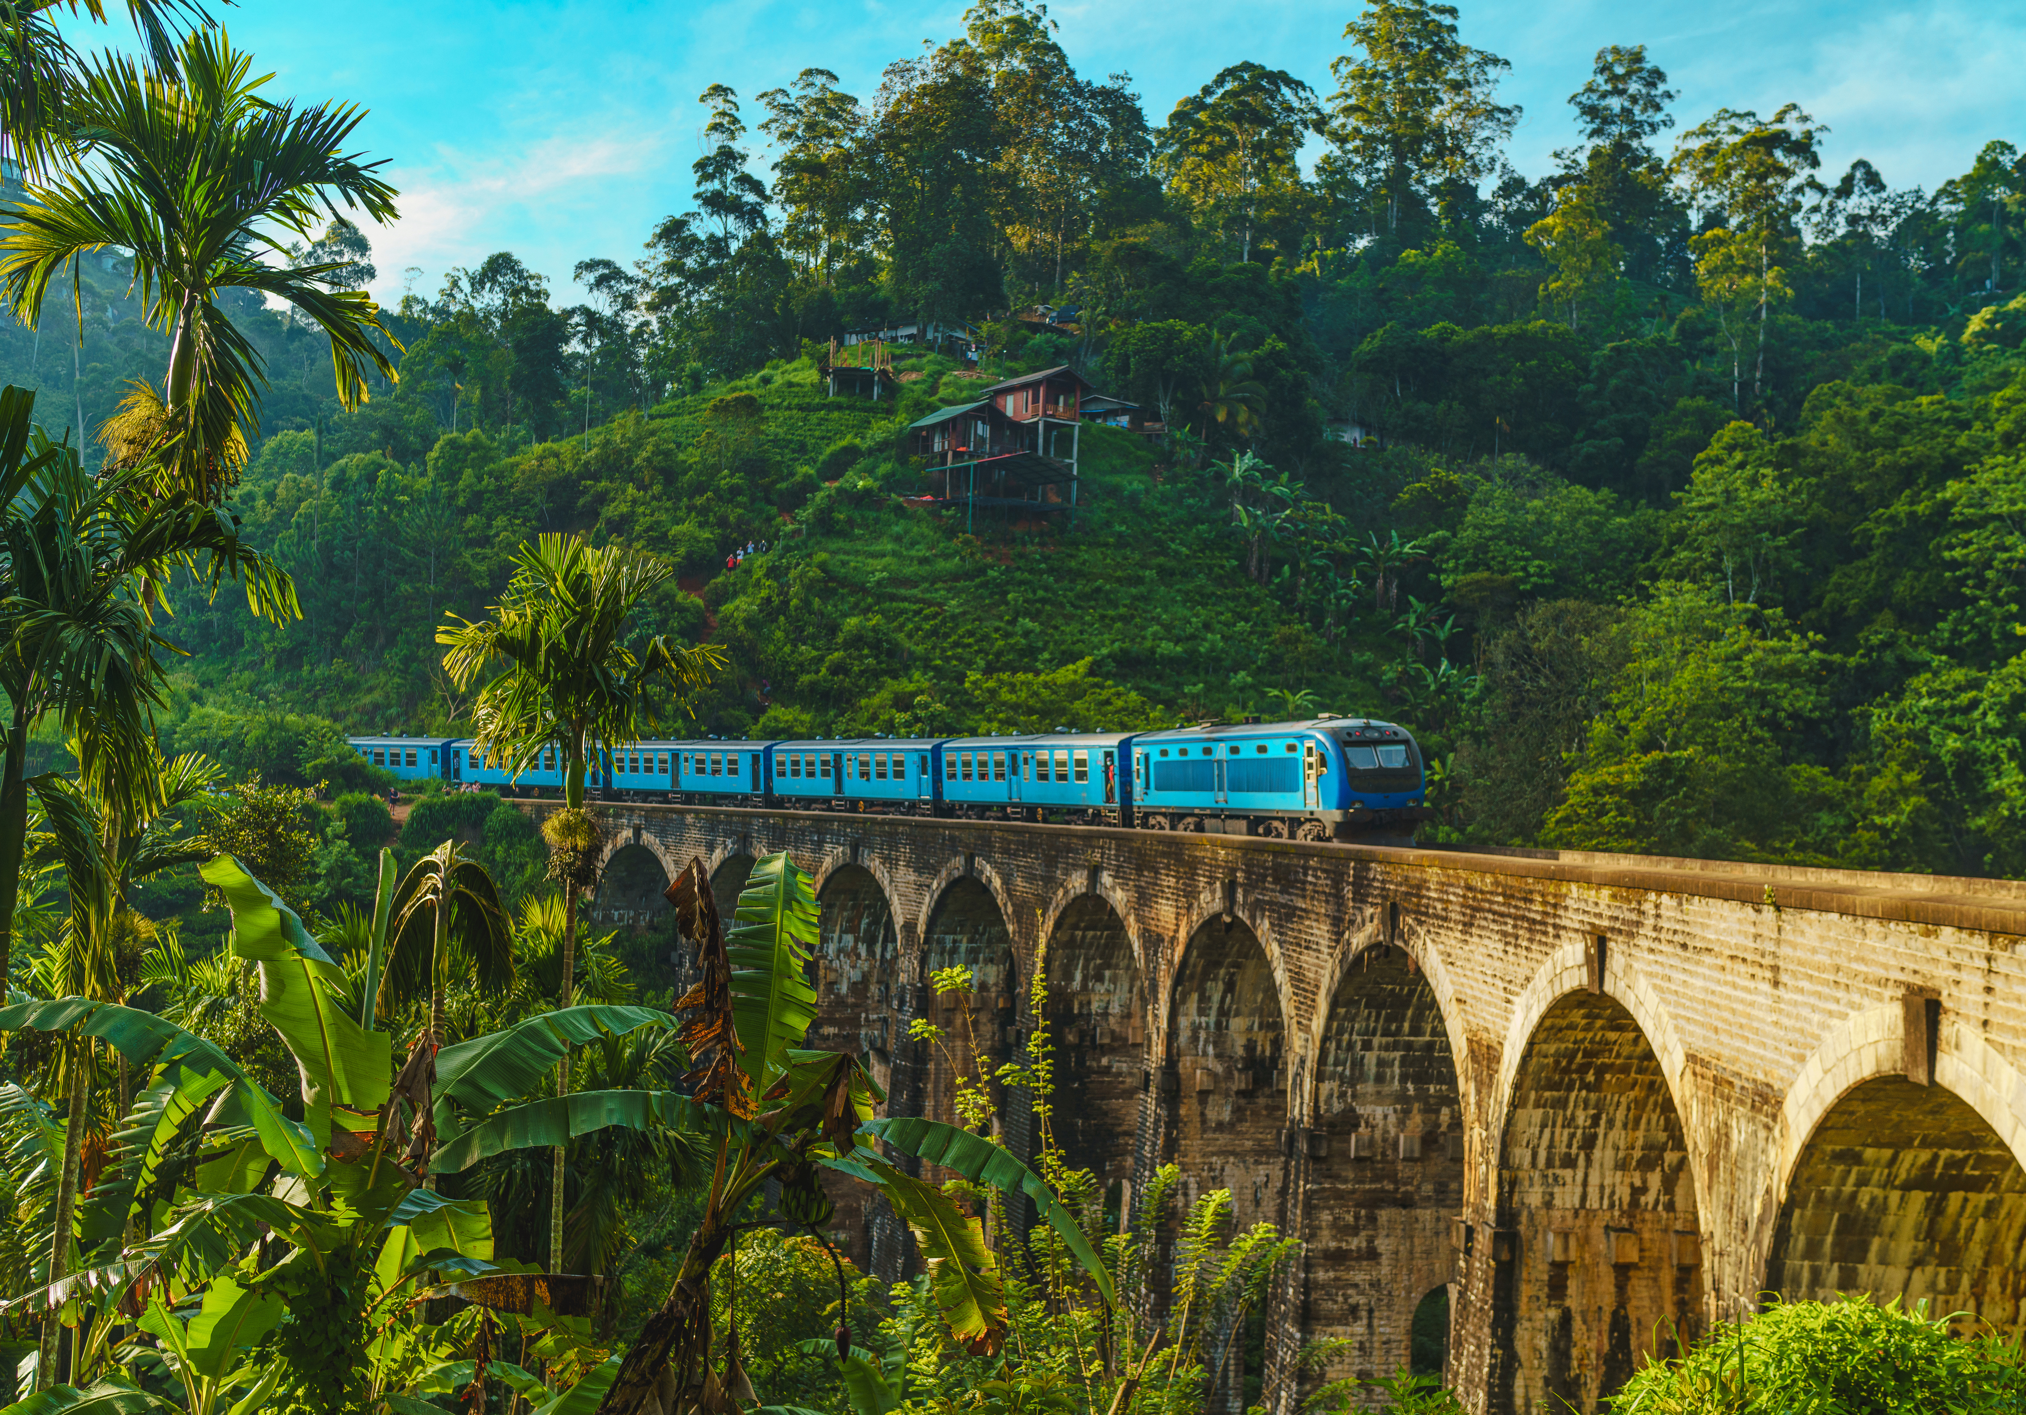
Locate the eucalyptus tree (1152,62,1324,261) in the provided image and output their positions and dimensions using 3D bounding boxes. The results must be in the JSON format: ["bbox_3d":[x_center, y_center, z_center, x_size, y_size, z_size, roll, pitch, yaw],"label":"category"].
[{"bbox_3d":[22.778,-55.262,212.000,15.500,20.500,15.500,1,-2,0],"label":"eucalyptus tree"}]

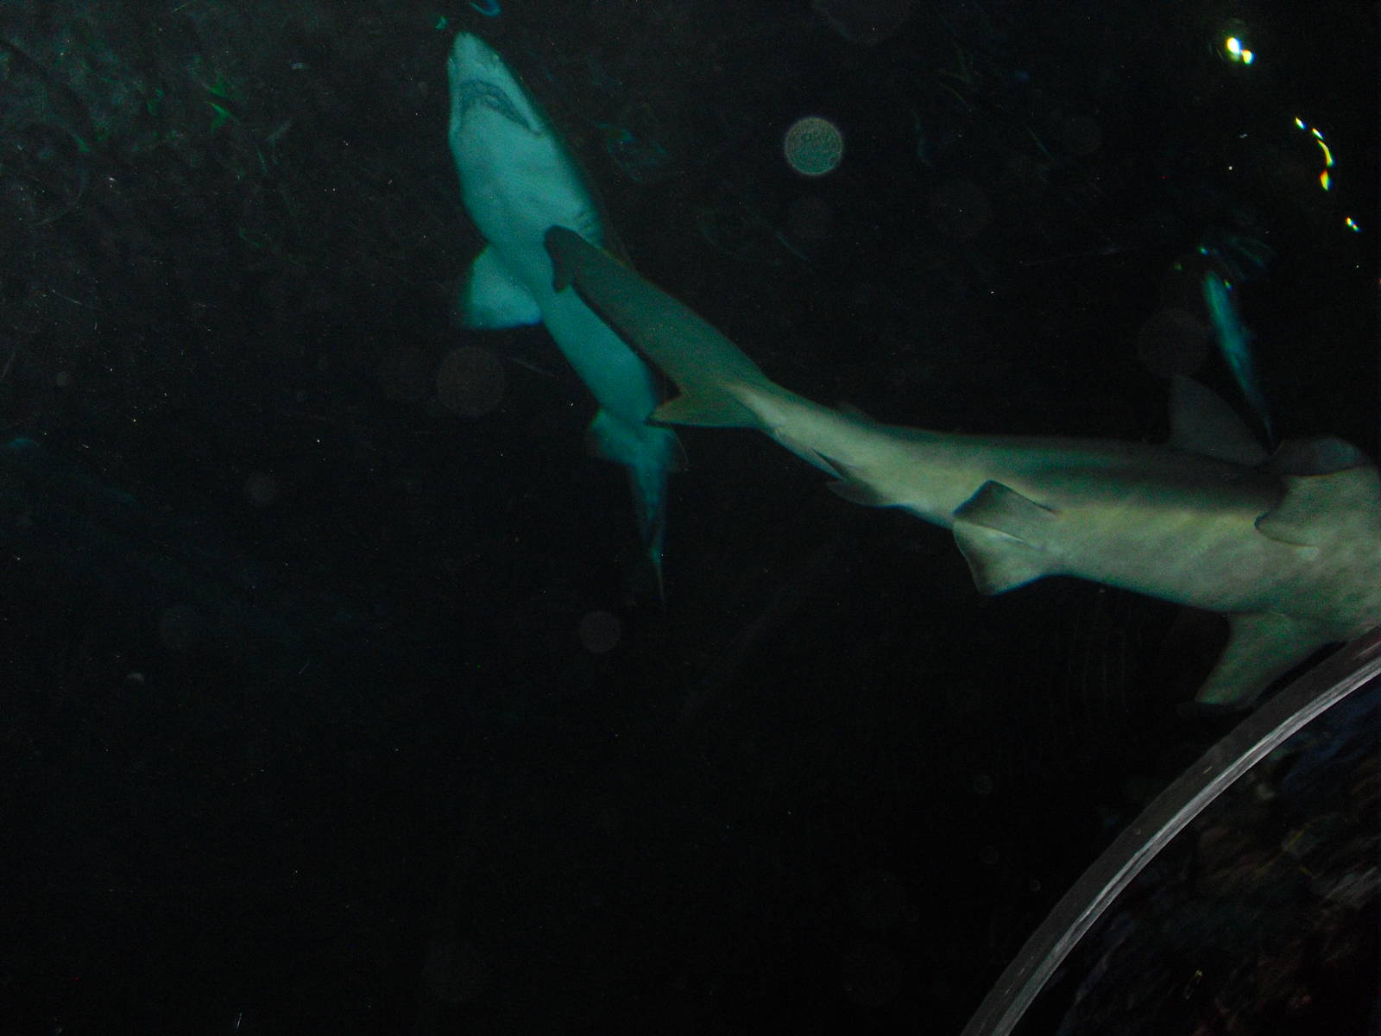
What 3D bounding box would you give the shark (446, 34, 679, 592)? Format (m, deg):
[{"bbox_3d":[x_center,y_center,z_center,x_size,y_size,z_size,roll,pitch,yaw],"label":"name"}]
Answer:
[{"bbox_3d":[-0.230,-0.330,3.700,0.650,0.520,2.400,-4,-30,7],"label":"shark"}]

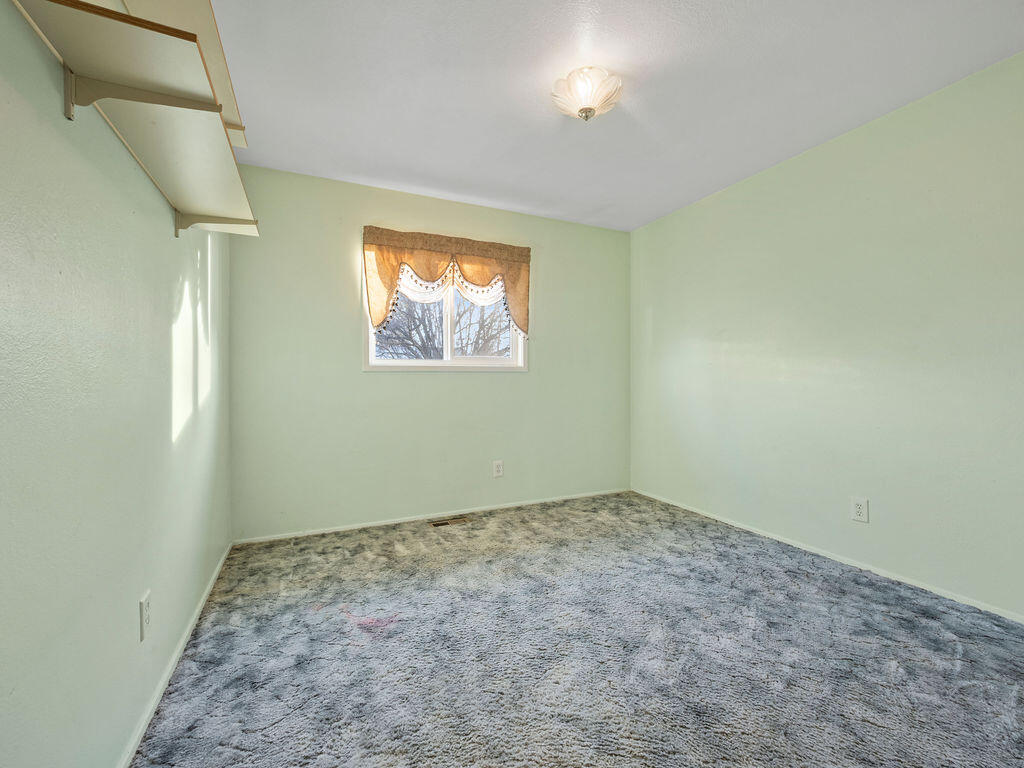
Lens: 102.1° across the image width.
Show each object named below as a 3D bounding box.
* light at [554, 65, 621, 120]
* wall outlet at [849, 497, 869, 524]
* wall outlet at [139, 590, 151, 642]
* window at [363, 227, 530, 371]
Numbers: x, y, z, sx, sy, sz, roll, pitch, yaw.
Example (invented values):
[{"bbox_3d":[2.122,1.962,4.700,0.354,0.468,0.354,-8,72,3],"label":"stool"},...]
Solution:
[{"bbox_3d":[0.351,-1.321,1.942,0.320,0.174,0.320,0,0,0],"label":"light"},{"bbox_3d":[1.918,0.695,2.288,0.009,0.123,0.077,0,1,-26],"label":"wall outlet"},{"bbox_3d":[-1.096,0.693,1.244,0.009,0.121,0.075,0,1,-26],"label":"wall outlet"},{"bbox_3d":[-0.468,-0.605,3.234,1.314,1.020,0.080,0,1,-24],"label":"window"}]

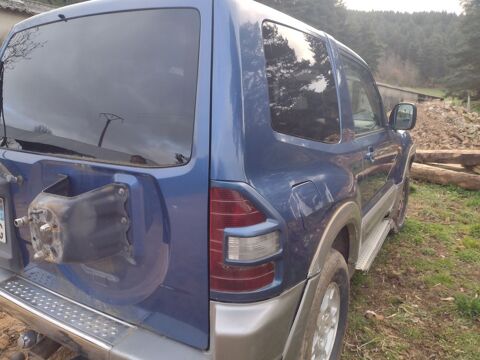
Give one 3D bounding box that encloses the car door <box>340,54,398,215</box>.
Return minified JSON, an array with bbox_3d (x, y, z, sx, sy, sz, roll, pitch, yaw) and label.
[{"bbox_3d":[0.991,-0.334,2.798,0.250,1.090,1.370,7,13,30],"label":"car door"}]

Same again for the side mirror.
[{"bbox_3d":[1.356,-0.523,3.109,0.215,0.220,0.130,7,13,30],"label":"side mirror"}]

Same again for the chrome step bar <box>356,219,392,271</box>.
[{"bbox_3d":[0.961,0.419,2.725,0.148,0.055,1.140,7,13,30],"label":"chrome step bar"}]

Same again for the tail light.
[{"bbox_3d":[0.021,0.190,1.219,0.175,0.348,0.170,7,13,30],"label":"tail light"}]

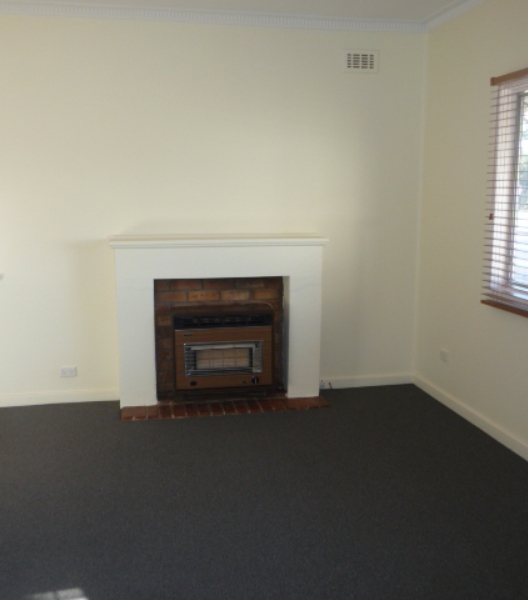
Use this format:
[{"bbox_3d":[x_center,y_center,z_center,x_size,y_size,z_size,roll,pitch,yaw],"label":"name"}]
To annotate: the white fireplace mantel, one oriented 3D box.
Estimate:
[{"bbox_3d":[-0.312,0.146,4.724,1.540,1.207,0.252,-2,10,-11],"label":"white fireplace mantel"}]

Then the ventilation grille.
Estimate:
[{"bbox_3d":[0.714,-1.745,4.741,0.263,0.157,0.015,-2,10,-11],"label":"ventilation grille"}]

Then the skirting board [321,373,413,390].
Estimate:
[{"bbox_3d":[0.798,0.643,5.153,0.838,0.085,0.018,-2,10,-11],"label":"skirting board"}]

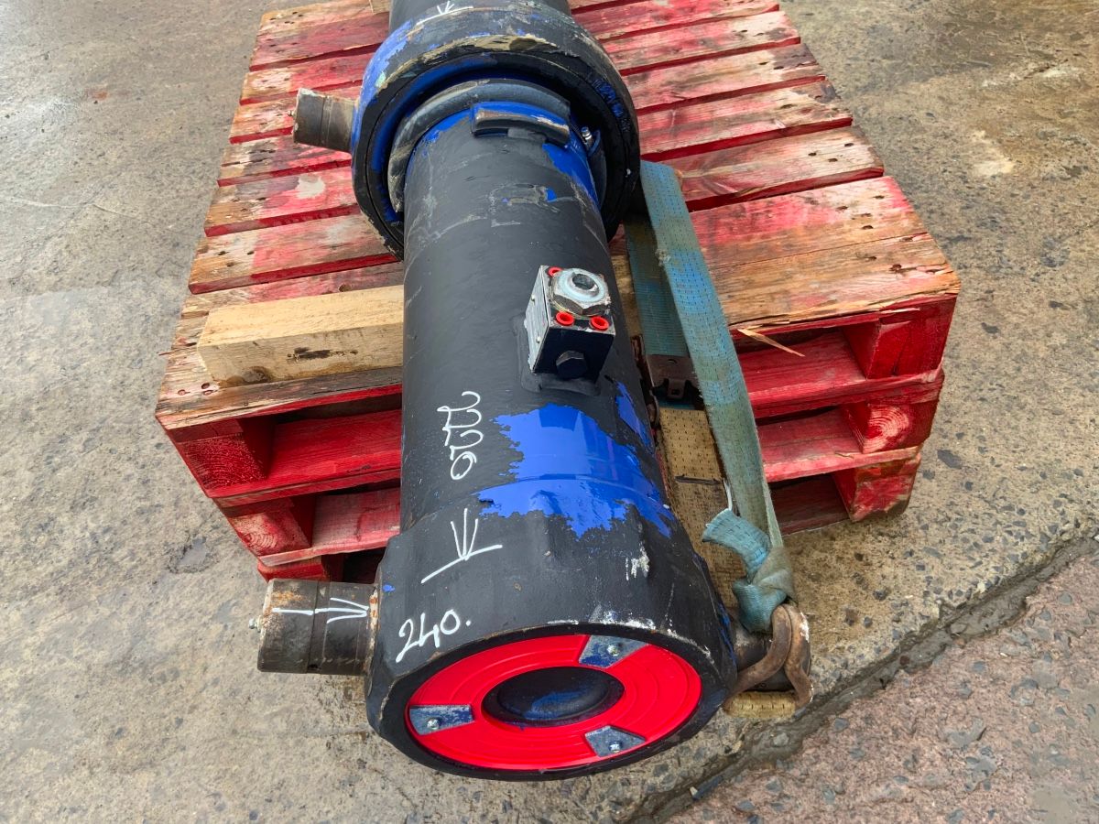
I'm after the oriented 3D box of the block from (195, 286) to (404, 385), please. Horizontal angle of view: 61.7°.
[{"bbox_3d":[-0.149,-0.110,1.141,0.550,0.070,0.070,-7,47,4],"label":"block"}]

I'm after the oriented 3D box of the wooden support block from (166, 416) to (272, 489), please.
[{"bbox_3d":[-0.434,0.022,1.238,0.091,0.117,0.102,-9,47,2],"label":"wooden support block"}]

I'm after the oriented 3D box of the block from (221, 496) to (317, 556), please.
[{"bbox_3d":[-0.406,0.132,1.357,0.090,0.114,0.100,-9,47,2],"label":"block"}]

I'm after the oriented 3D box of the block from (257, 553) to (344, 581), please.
[{"bbox_3d":[-0.388,0.240,1.456,0.096,0.122,0.102,-9,47,2],"label":"block"}]

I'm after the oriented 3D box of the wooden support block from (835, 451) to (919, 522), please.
[{"bbox_3d":[0.504,0.085,1.435,0.093,0.139,0.104,-9,47,2],"label":"wooden support block"}]

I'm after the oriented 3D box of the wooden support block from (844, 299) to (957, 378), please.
[{"bbox_3d":[0.457,-0.127,1.212,0.098,0.116,0.103,-9,47,2],"label":"wooden support block"}]

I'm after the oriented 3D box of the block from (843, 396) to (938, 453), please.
[{"bbox_3d":[0.485,-0.021,1.328,0.094,0.112,0.103,-9,47,2],"label":"block"}]

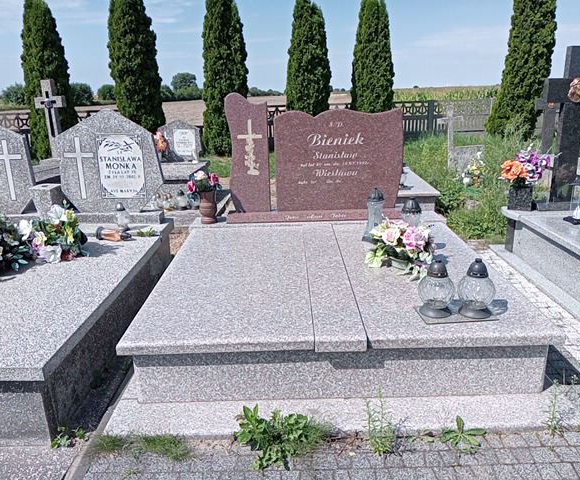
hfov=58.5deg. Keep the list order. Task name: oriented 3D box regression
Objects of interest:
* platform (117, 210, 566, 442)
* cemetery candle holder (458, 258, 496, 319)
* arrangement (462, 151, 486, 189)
[{"bbox_3d":[0.219,0.321,3.206,1.982,0.381,2.274,-1,17,0],"label":"platform"},{"bbox_3d":[0.882,0.218,2.436,0.176,0.262,0.176,-1,16,0],"label":"cemetery candle holder"},{"bbox_3d":[2.637,-1.008,7.400,0.330,0.500,0.280,-1,16,0],"label":"arrangement"}]

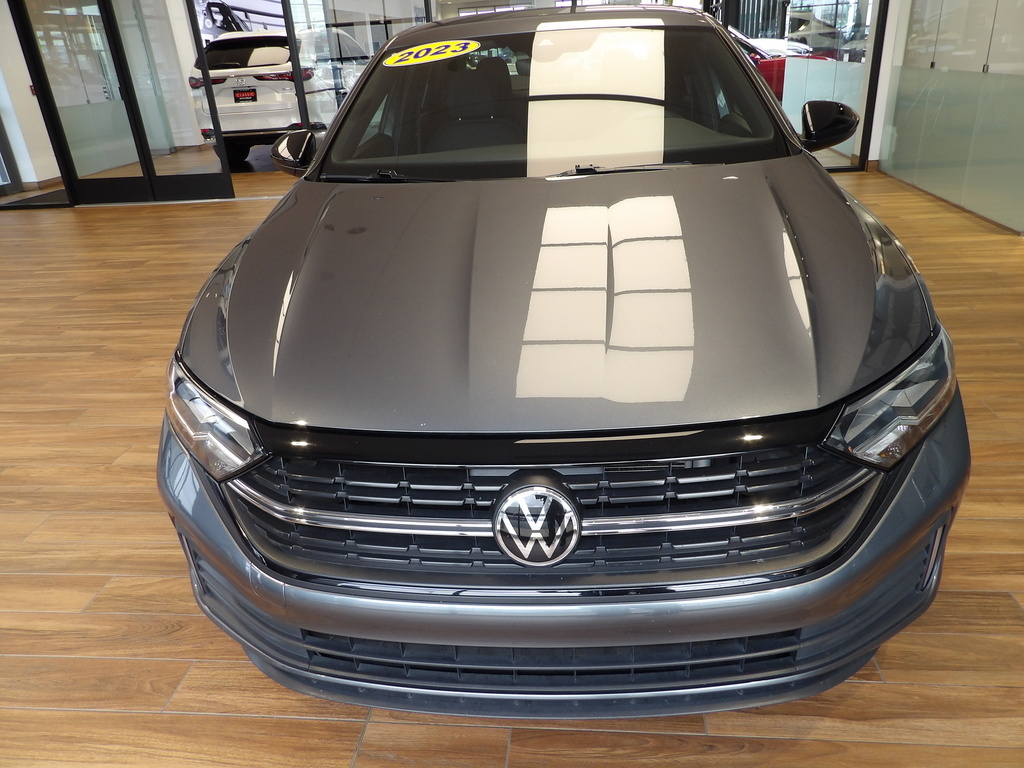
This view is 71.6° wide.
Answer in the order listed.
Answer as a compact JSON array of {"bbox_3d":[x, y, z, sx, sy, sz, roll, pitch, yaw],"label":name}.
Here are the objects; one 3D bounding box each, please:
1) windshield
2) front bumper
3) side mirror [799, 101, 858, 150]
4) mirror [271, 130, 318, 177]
[{"bbox_3d":[0.120,-0.887,2.251,1.420,0.150,0.880,-1,53,5],"label":"windshield"},{"bbox_3d":[0.062,0.307,1.398,1.770,0.500,0.540,-1,24,5],"label":"front bumper"},{"bbox_3d":[1.032,-0.848,2.326,0.200,0.155,0.160,-1,24,5],"label":"side mirror"},{"bbox_3d":[-0.750,-0.802,2.490,0.200,0.155,0.160,-1,24,5],"label":"mirror"}]

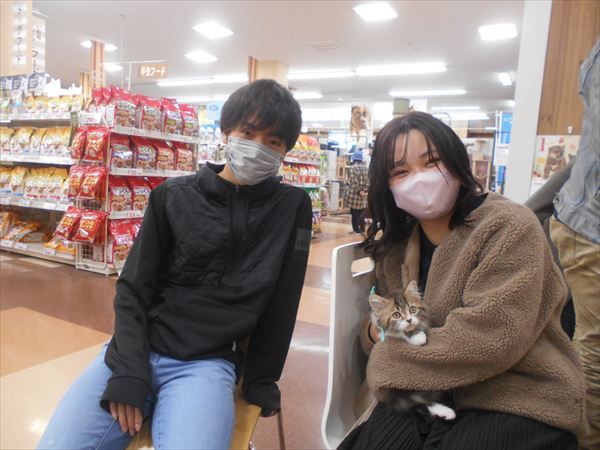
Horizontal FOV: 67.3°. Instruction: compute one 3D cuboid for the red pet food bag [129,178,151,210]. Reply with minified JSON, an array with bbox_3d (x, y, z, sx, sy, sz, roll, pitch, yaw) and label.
[{"bbox_3d":[-1.621,-0.322,4.558,0.110,0.350,0.250,7,7,28],"label":"red pet food bag"}]

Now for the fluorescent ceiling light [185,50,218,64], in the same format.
[{"bbox_3d":[-2.275,-3.891,10.404,0.630,0.070,0.630,6,7,27],"label":"fluorescent ceiling light"}]

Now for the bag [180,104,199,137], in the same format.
[{"bbox_3d":[-1.265,-1.146,5.047,0.110,0.350,0.250,7,7,28],"label":"bag"}]

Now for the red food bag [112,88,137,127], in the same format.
[{"bbox_3d":[-1.687,-1.089,4.265,0.110,0.370,0.250,7,7,28],"label":"red food bag"}]

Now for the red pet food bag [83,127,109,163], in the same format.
[{"bbox_3d":[-1.922,-0.757,4.235,0.220,0.330,0.085,6,-1,24],"label":"red pet food bag"}]

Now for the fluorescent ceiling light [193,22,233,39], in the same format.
[{"bbox_3d":[-1.707,-3.794,8.791,0.620,0.080,0.620,7,7,28],"label":"fluorescent ceiling light"}]

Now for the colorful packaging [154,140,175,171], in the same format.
[{"bbox_3d":[-1.485,-0.758,4.943,0.100,0.340,0.200,-2,3,34],"label":"colorful packaging"}]

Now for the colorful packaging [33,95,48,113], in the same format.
[{"bbox_3d":[-2.788,-1.300,4.842,0.165,0.200,0.065,4,-1,14],"label":"colorful packaging"}]

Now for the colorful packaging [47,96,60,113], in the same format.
[{"bbox_3d":[-2.593,-1.260,4.742,0.150,0.185,0.060,4,-1,14],"label":"colorful packaging"}]

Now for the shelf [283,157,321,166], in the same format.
[{"bbox_3d":[-0.100,-1.000,7.073,0.380,0.060,1.220,6,7,27],"label":"shelf"}]

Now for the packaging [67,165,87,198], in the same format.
[{"bbox_3d":[-2.006,-0.393,4.112,0.220,0.310,0.080,7,1,33],"label":"packaging"}]

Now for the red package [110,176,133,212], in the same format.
[{"bbox_3d":[-1.772,-0.308,4.401,0.115,0.330,0.240,6,7,27],"label":"red package"}]

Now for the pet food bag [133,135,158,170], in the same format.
[{"bbox_3d":[-1.618,-0.735,4.694,0.100,0.345,0.205,-2,3,34],"label":"pet food bag"}]

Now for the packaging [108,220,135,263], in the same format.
[{"bbox_3d":[-1.788,0.159,4.495,0.120,0.390,0.230,1,5,34],"label":"packaging"}]

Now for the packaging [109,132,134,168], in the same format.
[{"bbox_3d":[-1.663,-0.674,4.130,0.120,0.345,0.235,7,7,29],"label":"packaging"}]

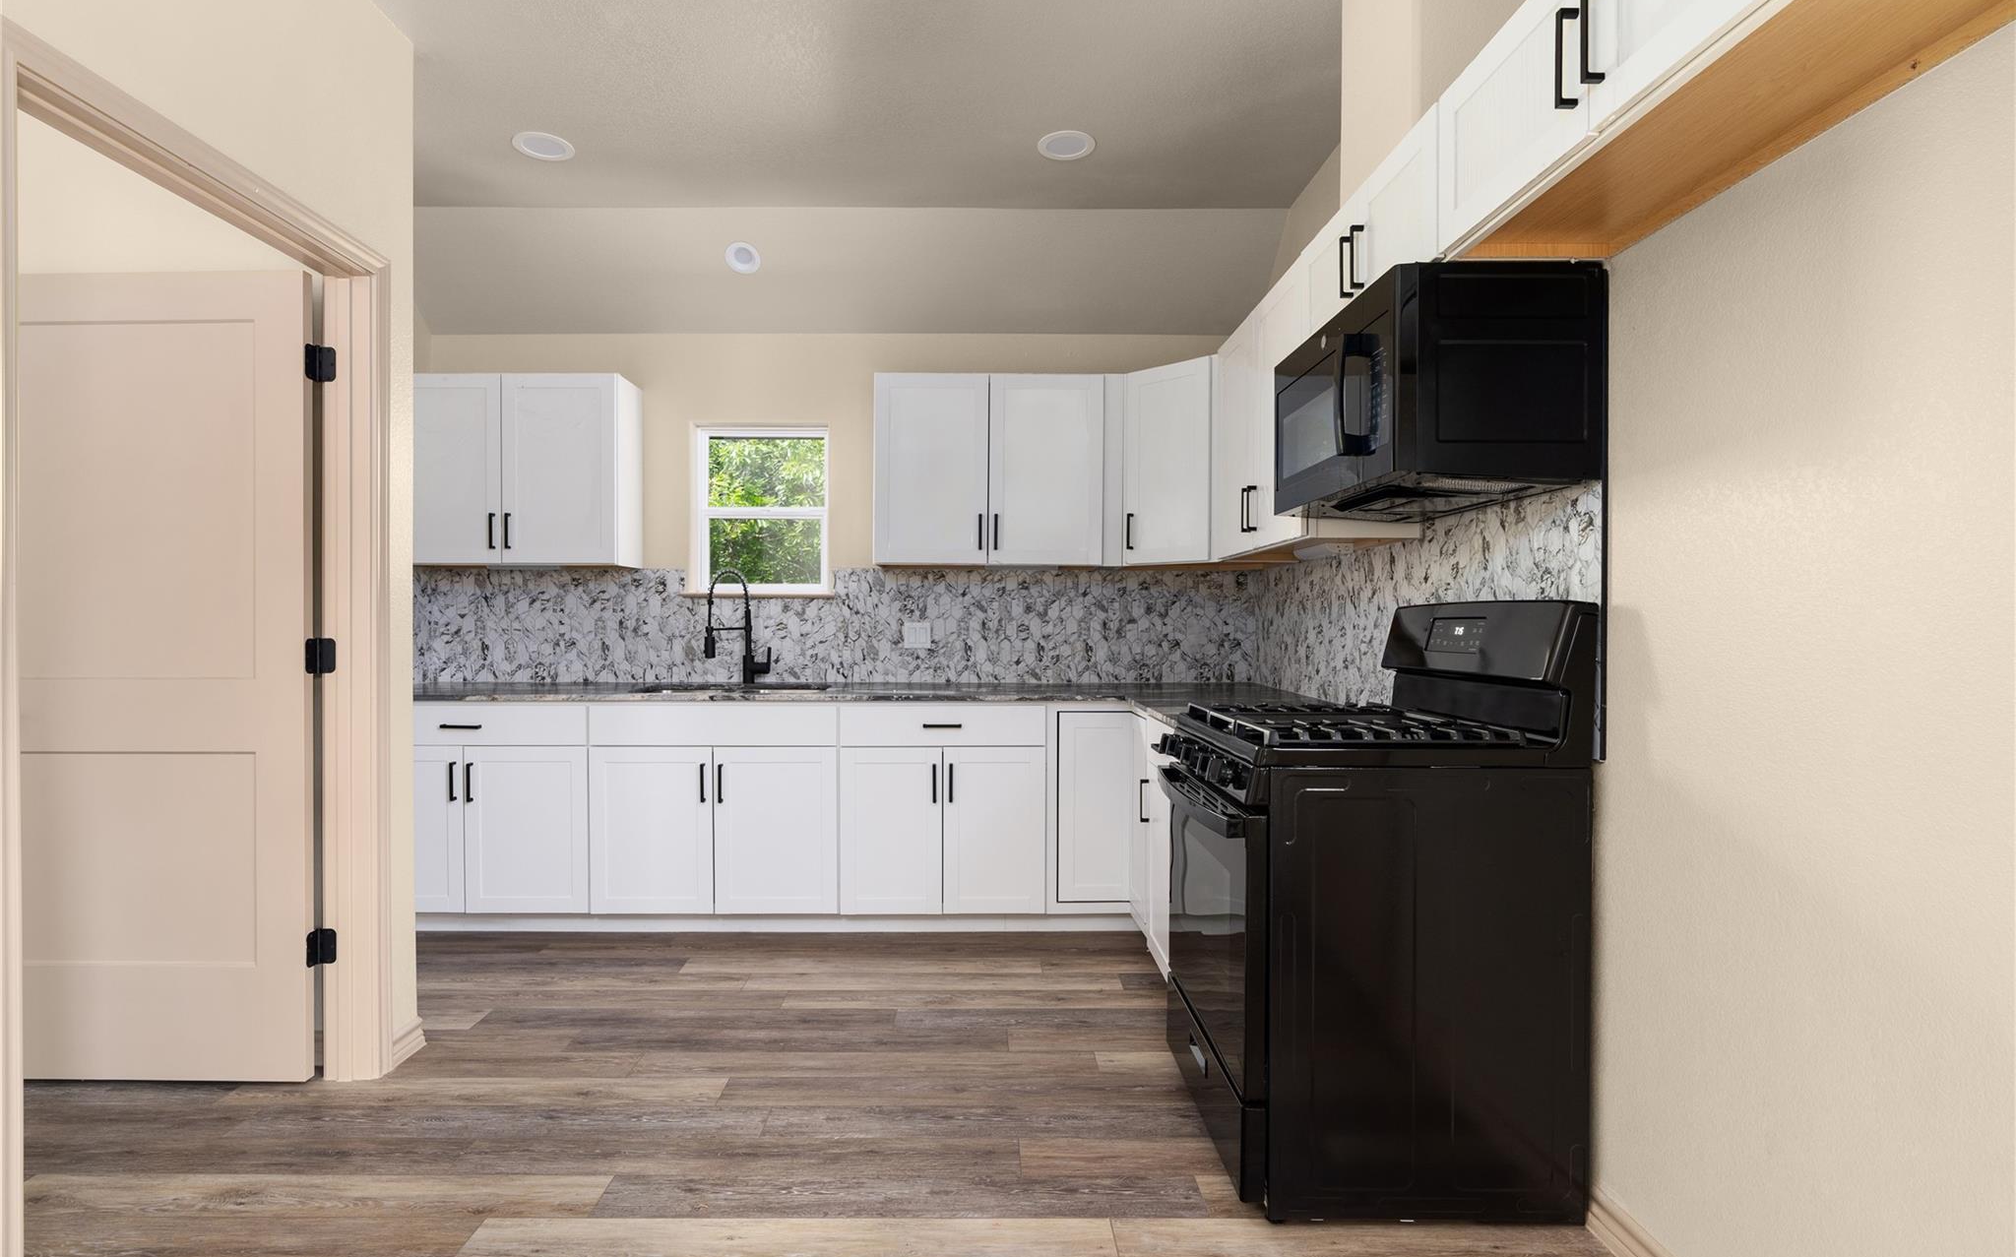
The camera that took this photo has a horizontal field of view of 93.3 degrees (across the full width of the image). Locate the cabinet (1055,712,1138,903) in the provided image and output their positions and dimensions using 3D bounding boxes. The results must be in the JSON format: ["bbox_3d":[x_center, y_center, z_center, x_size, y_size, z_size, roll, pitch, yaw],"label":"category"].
[{"bbox_3d":[0.314,0.663,3.811,0.290,0.715,0.565,0,0,-1],"label":"cabinet"}]

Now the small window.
[{"bbox_3d":[-1.061,-0.516,4.137,0.585,0.730,0.080,0,0,-1],"label":"small window"}]

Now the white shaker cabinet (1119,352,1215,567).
[{"bbox_3d":[0.615,-0.635,3.683,0.405,0.765,0.030,1,1,44],"label":"white shaker cabinet"}]

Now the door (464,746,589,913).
[{"bbox_3d":[-1.760,0.735,3.493,0.449,0.609,0.025,0,0,0],"label":"door"}]

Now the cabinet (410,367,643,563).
[{"bbox_3d":[-2.007,-0.636,3.906,0.900,0.763,0.305,0,0,-1],"label":"cabinet"}]

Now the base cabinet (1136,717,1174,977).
[{"bbox_3d":[0.784,0.688,2.899,0.630,0.810,0.570,0,0,-1],"label":"base cabinet"}]

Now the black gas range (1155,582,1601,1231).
[{"bbox_3d":[0.765,0.547,2.225,0.730,1.210,0.755,0,0,-1],"label":"black gas range"}]

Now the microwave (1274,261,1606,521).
[{"bbox_3d":[0.921,-0.494,2.197,0.415,0.415,0.755,0,0,-1],"label":"microwave"}]

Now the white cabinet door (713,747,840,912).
[{"bbox_3d":[-0.847,0.737,3.493,0.451,0.612,0.025,0,0,0],"label":"white cabinet door"}]

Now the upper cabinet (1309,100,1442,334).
[{"bbox_3d":[0.965,-0.854,2.186,0.330,0.305,0.755,0,0,-1],"label":"upper cabinet"}]

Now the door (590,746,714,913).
[{"bbox_3d":[-1.303,0.737,3.493,0.449,0.612,0.025,0,0,0],"label":"door"}]

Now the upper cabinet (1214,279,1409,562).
[{"bbox_3d":[0.944,-0.628,3.032,0.330,0.769,0.935,0,0,-1],"label":"upper cabinet"}]

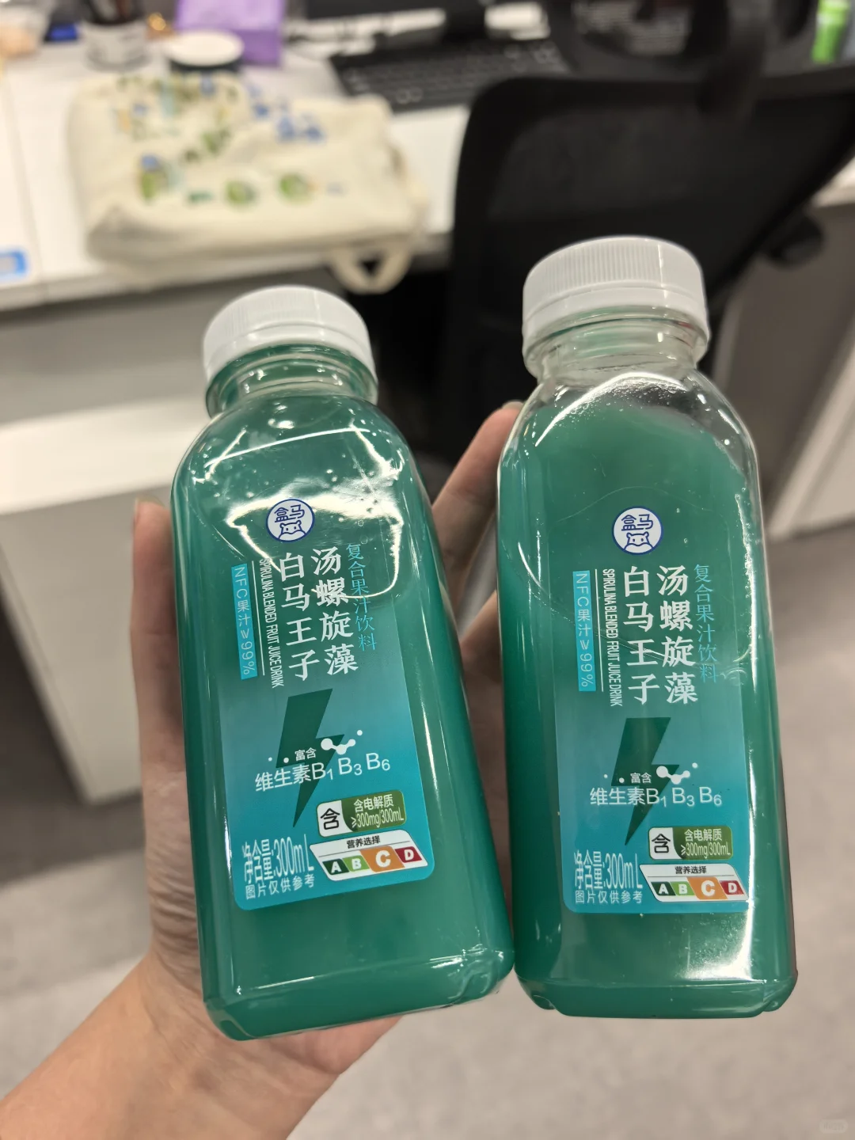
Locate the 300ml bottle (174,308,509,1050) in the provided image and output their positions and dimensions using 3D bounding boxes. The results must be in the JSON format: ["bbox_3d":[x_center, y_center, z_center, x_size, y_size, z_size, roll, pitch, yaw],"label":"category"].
[{"bbox_3d":[-0.023,0.012,0.194,0.055,0.055,0.155,-10,65,0],"label":"300ml bottle"}]

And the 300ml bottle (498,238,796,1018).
[{"bbox_3d":[0.044,0.008,0.196,0.055,0.055,0.155,-2,80,6],"label":"300ml bottle"}]

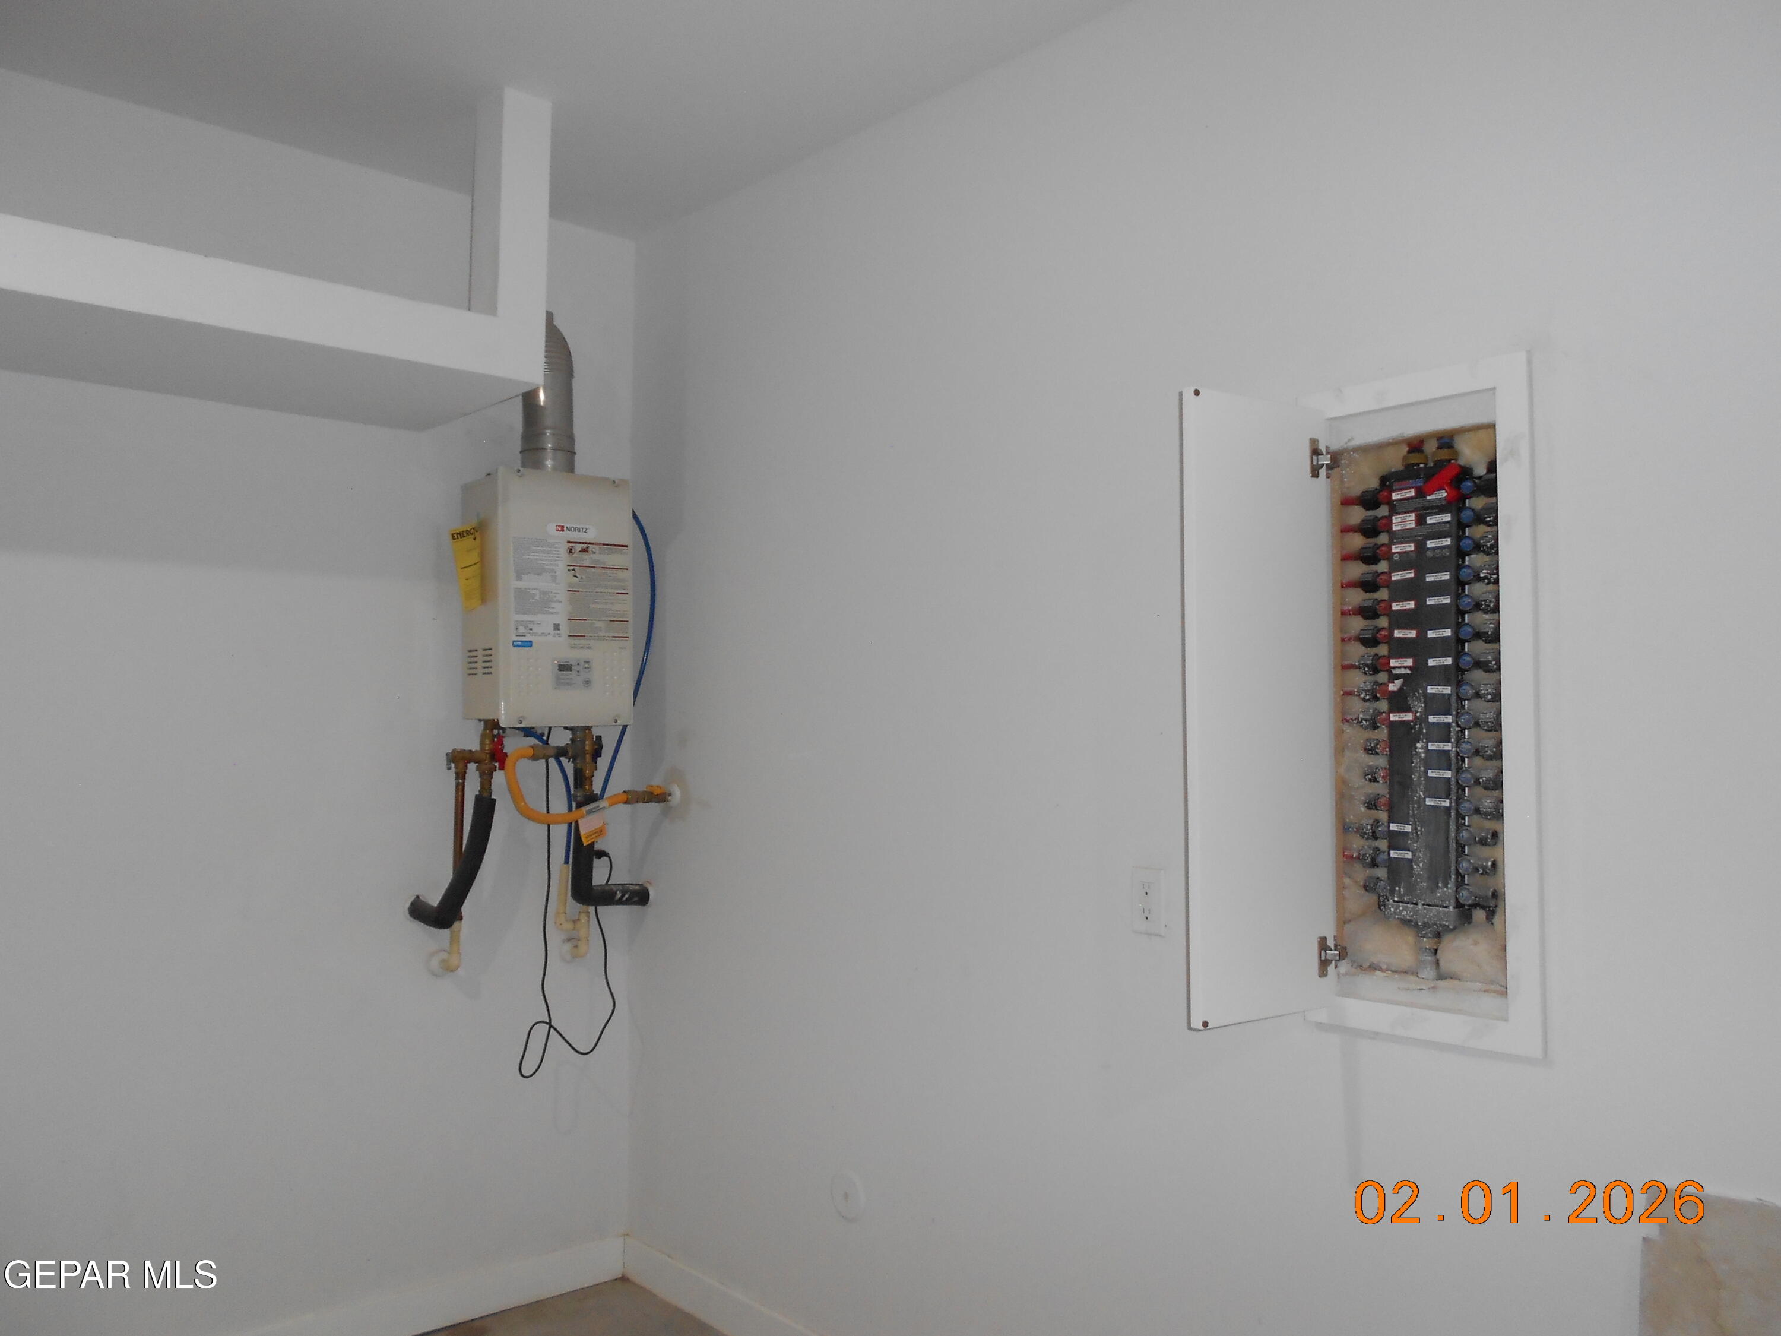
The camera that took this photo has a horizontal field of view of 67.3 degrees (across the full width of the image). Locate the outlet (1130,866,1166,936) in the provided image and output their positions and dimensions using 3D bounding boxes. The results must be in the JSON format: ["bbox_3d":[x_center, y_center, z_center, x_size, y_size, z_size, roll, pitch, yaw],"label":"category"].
[{"bbox_3d":[0.439,0.398,2.279,0.008,0.114,0.070,2,-3,-42],"label":"outlet"}]

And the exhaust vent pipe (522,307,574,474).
[{"bbox_3d":[-0.853,-0.677,3.308,0.128,0.432,0.164,2,-3,-42],"label":"exhaust vent pipe"}]

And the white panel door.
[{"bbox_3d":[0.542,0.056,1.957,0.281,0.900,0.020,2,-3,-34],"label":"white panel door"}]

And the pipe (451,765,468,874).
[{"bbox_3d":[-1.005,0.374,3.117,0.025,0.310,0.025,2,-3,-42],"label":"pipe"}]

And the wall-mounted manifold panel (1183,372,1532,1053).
[{"bbox_3d":[0.666,0.050,1.869,0.360,0.961,0.360,2,-3,-42],"label":"wall-mounted manifold panel"}]

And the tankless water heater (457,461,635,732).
[{"bbox_3d":[-0.837,-0.159,3.277,0.349,0.604,0.194,2,-3,-42],"label":"tankless water heater"}]

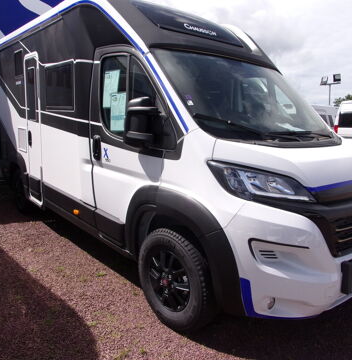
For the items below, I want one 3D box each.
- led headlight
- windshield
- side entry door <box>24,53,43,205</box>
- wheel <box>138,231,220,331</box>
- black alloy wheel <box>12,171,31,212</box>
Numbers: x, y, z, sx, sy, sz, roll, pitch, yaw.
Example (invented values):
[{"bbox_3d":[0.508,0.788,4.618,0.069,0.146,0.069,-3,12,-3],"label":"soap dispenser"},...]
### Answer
[{"bbox_3d":[0.527,0.021,2.116,0.460,0.250,0.540,-6,14,-39],"label":"led headlight"},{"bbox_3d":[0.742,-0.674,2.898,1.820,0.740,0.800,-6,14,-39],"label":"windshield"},{"bbox_3d":[-1.781,-0.621,4.352,0.080,1.790,0.560,-6,14,-39],"label":"side entry door"},{"bbox_3d":[0.005,0.713,2.563,0.230,0.720,0.720,-6,14,-39],"label":"wheel"},{"bbox_3d":[-2.241,0.111,5.219,0.230,0.720,0.720,-6,14,-39],"label":"black alloy wheel"}]

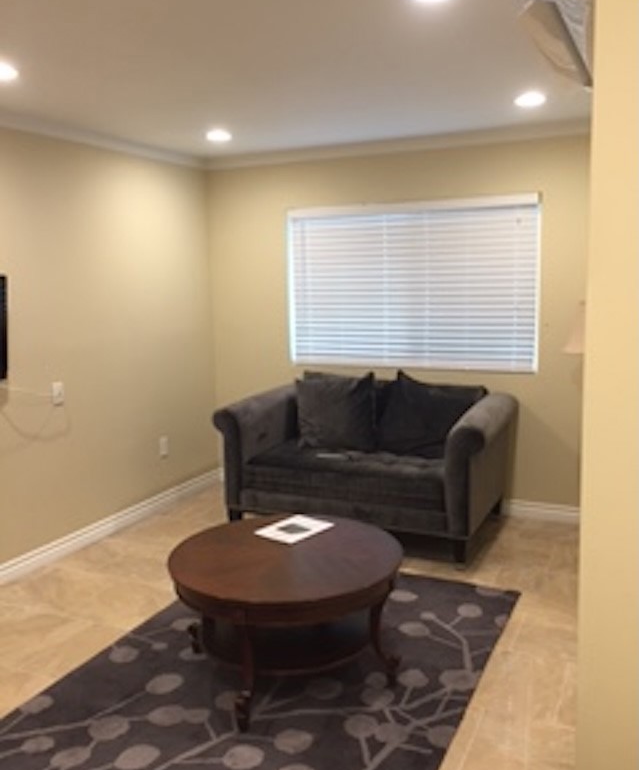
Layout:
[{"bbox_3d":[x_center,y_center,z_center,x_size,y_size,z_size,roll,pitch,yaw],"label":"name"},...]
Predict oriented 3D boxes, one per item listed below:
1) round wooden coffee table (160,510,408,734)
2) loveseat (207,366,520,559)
[{"bbox_3d":[-0.125,0.897,2.840,0.904,0.491,0.904,-1,9,0],"label":"round wooden coffee table"},{"bbox_3d":[0.290,0.437,4.508,1.711,0.898,0.848,3,10,25],"label":"loveseat"}]

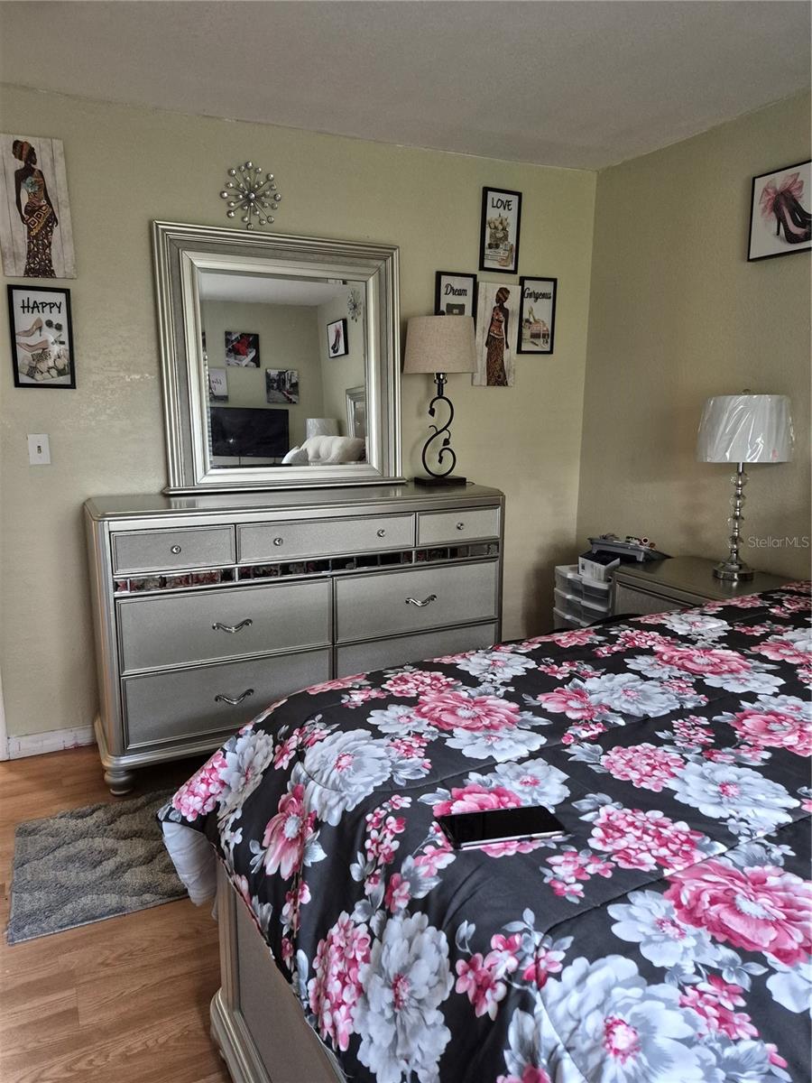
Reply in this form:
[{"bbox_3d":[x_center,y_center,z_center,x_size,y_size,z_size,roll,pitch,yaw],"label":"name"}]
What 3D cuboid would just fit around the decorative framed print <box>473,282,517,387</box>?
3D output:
[{"bbox_3d":[0.433,-0.969,3.389,0.225,0.465,0.020,-5,13,-24],"label":"decorative framed print"}]

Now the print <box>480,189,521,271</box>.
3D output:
[{"bbox_3d":[0.416,-1.370,3.189,0.193,0.343,0.020,-5,13,-23],"label":"print"}]

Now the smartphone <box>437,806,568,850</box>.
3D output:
[{"bbox_3d":[0.137,0.412,1.034,0.166,0.012,0.075,-2,12,-11],"label":"smartphone"}]

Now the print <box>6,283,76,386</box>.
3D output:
[{"bbox_3d":[-1.305,-0.730,2.586,0.198,0.349,0.020,-5,13,-23],"label":"print"}]

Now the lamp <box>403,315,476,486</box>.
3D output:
[{"bbox_3d":[0.148,-0.609,3.111,0.317,0.717,0.317,1,12,0],"label":"lamp"}]

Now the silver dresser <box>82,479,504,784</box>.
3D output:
[{"bbox_3d":[-0.412,0.317,2.943,1.596,1.019,0.442,-5,13,-23],"label":"silver dresser"}]

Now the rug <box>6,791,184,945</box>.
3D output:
[{"bbox_3d":[-0.779,0.981,2.374,0.920,0.022,0.600,-5,13,-24],"label":"rug"}]

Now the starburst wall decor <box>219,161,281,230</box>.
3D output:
[{"bbox_3d":[-0.601,-1.346,2.804,0.237,0.241,0.065,-5,13,-24],"label":"starburst wall decor"}]

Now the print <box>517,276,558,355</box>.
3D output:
[{"bbox_3d":[0.637,-1.083,3.458,0.208,0.353,0.020,-5,13,-24],"label":"print"}]

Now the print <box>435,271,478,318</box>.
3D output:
[{"bbox_3d":[0.234,-1.039,3.282,0.206,0.353,0.020,-5,13,-24],"label":"print"}]

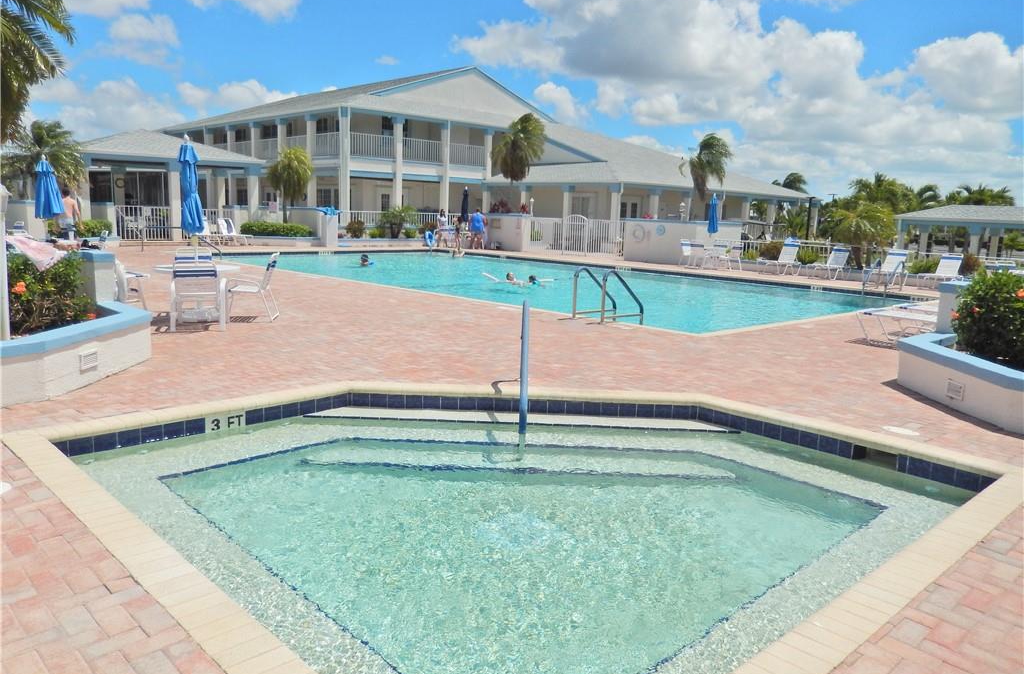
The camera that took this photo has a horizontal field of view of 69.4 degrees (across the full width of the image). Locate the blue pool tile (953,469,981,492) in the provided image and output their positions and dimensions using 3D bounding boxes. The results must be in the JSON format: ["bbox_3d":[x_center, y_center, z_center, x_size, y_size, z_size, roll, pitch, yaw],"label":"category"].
[{"bbox_3d":[3.041,0.960,4.932,0.012,0.130,0.152,-6,13,-42],"label":"blue pool tile"}]

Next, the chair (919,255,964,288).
[{"bbox_3d":[11.177,-1.703,19.200,1.520,0.930,0.640,-6,13,-41],"label":"chair"}]

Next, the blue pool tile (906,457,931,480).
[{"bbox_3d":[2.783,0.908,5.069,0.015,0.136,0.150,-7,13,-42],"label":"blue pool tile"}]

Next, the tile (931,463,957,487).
[{"bbox_3d":[2.949,0.939,5.055,0.012,0.138,0.150,-7,13,-43],"label":"tile"}]

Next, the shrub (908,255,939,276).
[{"bbox_3d":[10.938,-1.873,19.678,0.720,0.615,0.820,-7,13,-43],"label":"shrub"}]

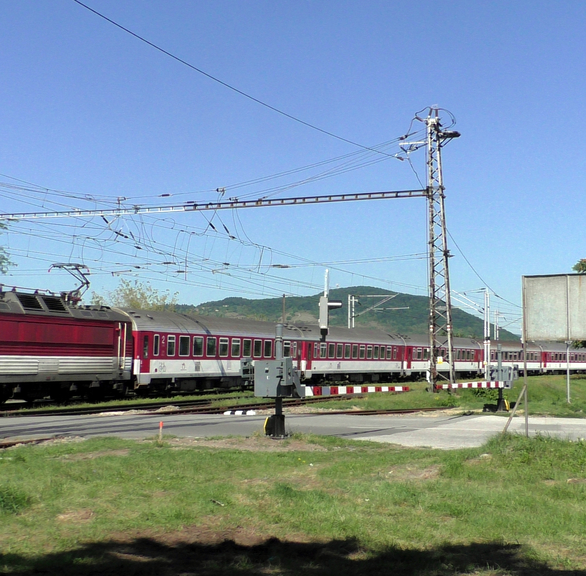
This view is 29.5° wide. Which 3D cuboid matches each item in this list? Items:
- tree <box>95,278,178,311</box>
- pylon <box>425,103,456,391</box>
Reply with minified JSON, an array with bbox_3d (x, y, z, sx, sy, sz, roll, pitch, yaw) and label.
[{"bbox_3d":[-10.539,2.962,74.967,5.800,7.220,5.500,1,-4,-8],"label":"tree"},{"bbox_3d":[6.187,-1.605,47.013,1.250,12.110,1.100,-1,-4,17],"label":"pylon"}]

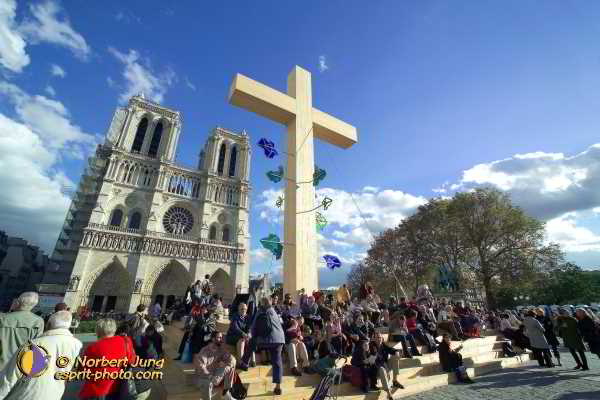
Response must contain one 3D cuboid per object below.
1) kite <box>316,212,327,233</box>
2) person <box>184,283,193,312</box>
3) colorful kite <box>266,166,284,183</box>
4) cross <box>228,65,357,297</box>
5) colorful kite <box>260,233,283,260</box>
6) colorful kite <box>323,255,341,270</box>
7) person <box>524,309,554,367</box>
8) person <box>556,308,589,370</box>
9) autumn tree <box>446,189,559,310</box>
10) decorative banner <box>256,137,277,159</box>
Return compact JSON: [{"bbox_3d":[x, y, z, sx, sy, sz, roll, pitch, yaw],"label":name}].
[{"bbox_3d":[1.104,1.155,12.835,0.477,0.989,0.247,3,-23,-7],"label":"kite"},{"bbox_3d":[-5.172,4.860,11.484,0.500,1.700,0.380,13,-26,-27],"label":"person"},{"bbox_3d":[-1.245,-1.296,12.708,0.851,0.850,0.213,3,-23,-7],"label":"colorful kite"},{"bbox_3d":[0.101,-1.704,13.408,8.124,13.896,0.954,13,-27,-29],"label":"cross"},{"bbox_3d":[-1.280,2.088,11.225,0.919,1.165,0.291,3,-23,-7],"label":"colorful kite"},{"bbox_3d":[1.424,2.825,11.300,0.780,0.700,0.300,7,-24,-15],"label":"colorful kite"},{"bbox_3d":[7.732,4.497,8.198,0.520,1.630,0.420,13,-26,-27],"label":"person"},{"bbox_3d":[8.501,4.364,7.933,0.420,1.660,0.500,-13,-26,28],"label":"person"},{"bbox_3d":[31.187,8.455,41.619,14.000,20.497,13.500,-17,-28,33],"label":"autumn tree"},{"bbox_3d":[-1.651,-2.616,12.700,1.050,0.950,0.350,-7,-24,15],"label":"decorative banner"}]

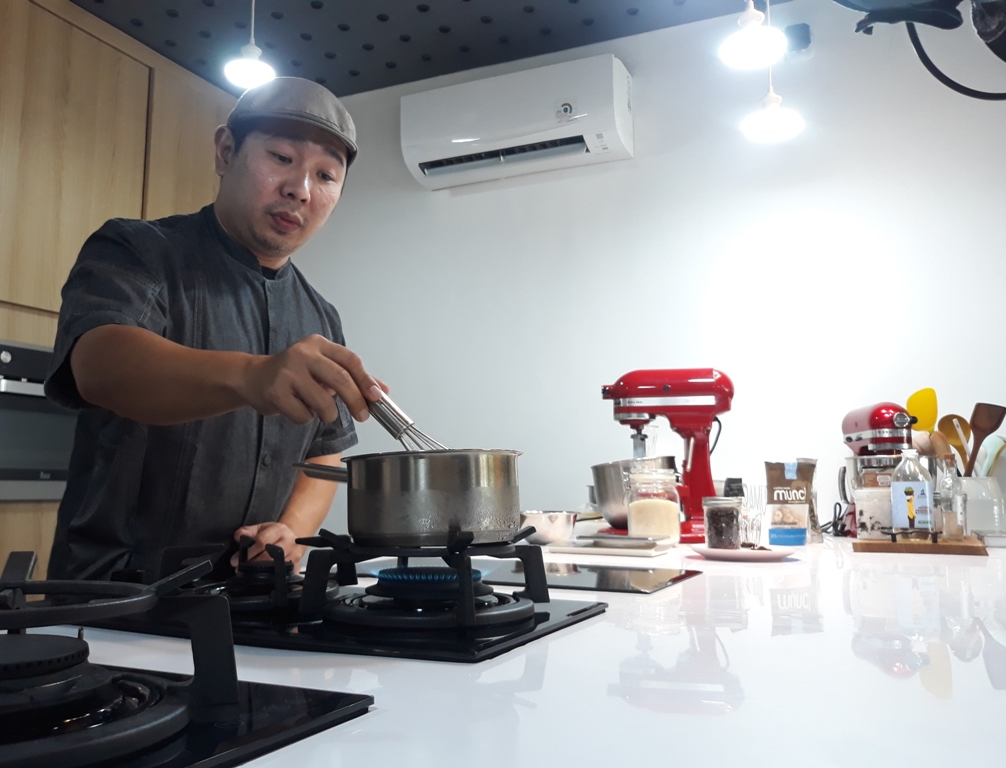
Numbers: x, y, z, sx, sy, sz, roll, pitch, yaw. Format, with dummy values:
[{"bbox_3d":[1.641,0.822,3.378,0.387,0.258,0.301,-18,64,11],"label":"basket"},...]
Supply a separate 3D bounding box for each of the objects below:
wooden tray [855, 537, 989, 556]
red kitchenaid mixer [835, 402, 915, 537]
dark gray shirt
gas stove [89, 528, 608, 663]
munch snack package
[{"bbox_3d":[0.826,0.319,1.588,0.220,0.020,0.310,-4,-9,26],"label":"wooden tray"},{"bbox_3d":[0.943,0.214,2.010,0.240,0.345,0.345,-1,-8,3],"label":"red kitchenaid mixer"},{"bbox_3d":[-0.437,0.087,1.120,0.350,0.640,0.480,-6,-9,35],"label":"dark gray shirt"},{"bbox_3d":[-0.181,0.188,0.800,0.510,0.076,0.300,-4,-9,26],"label":"gas stove"},{"bbox_3d":[0.625,0.259,1.735,0.110,0.180,0.060,-1,-8,7],"label":"munch snack package"}]

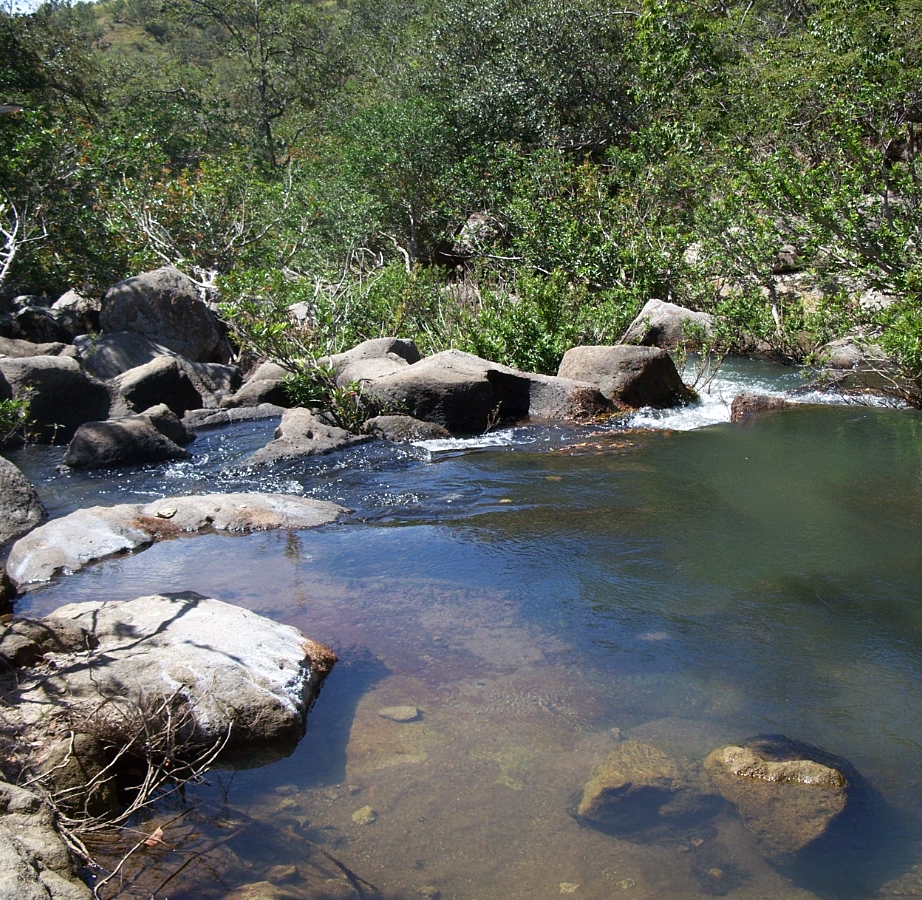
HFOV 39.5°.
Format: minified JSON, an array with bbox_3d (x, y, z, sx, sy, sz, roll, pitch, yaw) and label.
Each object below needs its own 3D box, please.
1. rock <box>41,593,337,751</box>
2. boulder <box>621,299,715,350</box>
[{"bbox_3d":[-1.300,1.011,6.219,1.340,0.500,1.050,-3,12,-14],"label":"rock"},{"bbox_3d":[3.300,-1.972,20.715,1.600,0.950,1.250,2,11,10],"label":"boulder"}]

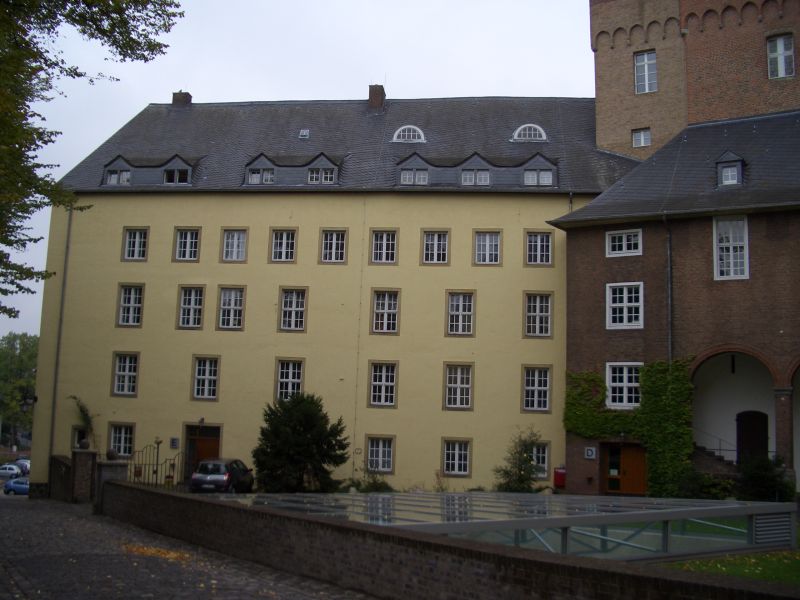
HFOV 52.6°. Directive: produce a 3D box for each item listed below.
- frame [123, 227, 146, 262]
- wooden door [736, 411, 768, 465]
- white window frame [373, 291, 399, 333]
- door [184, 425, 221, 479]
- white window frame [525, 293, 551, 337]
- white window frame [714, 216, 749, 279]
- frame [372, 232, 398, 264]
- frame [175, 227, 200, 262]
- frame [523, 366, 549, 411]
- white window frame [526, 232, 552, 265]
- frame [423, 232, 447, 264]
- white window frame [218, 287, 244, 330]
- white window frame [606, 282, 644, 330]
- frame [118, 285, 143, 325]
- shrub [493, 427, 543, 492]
[{"bbox_3d":[-13.174,-2.775,40.442,1.120,1.540,0.150,1,-7,8],"label":"frame"},{"bbox_3d":[14.898,5.824,34.173,1.250,2.226,0.180,-3,-8,34],"label":"wooden door"},{"bbox_3d":[-0.693,0.582,40.274,1.179,2.028,0.150,1,-7,8],"label":"white window frame"},{"bbox_3d":[-9.279,7.260,38.198,1.589,2.575,0.200,1,-7,8],"label":"door"},{"bbox_3d":[6.390,0.733,37.269,1.120,1.970,0.150,1,-7,8],"label":"white window frame"},{"bbox_3d":[14.054,-2.213,34.327,1.377,2.749,0.150,-2,-8,32],"label":"white window frame"},{"bbox_3d":[-0.732,-2.534,38.682,1.120,1.540,0.150,1,-7,8],"label":"frame"},{"bbox_3d":[-10.521,-2.724,40.067,1.120,1.540,0.150,1,-7,8],"label":"frame"},{"bbox_3d":[6.160,4.017,36.411,1.066,1.902,0.180,1,-7,8],"label":"frame"},{"bbox_3d":[6.610,-2.468,38.494,1.135,1.537,0.130,1,-7,8],"label":"white window frame"},{"bbox_3d":[1.729,-2.566,39.213,1.146,1.548,0.130,1,-7,8],"label":"frame"},{"bbox_3d":[-8.391,0.396,40.321,1.152,1.979,0.130,1,-7,8],"label":"white window frame"},{"bbox_3d":[10.117,0.262,36.413,1.683,2.063,0.130,-2,-8,33],"label":"white window frame"},{"bbox_3d":[-13.108,0.322,39.432,1.133,1.920,0.180,1,-7,8],"label":"frame"},{"bbox_3d":[5.430,7.372,37.197,2.180,3.121,2.071,1,-7,8],"label":"shrub"}]

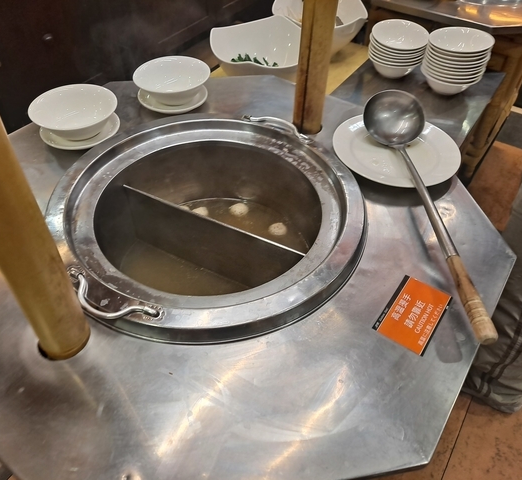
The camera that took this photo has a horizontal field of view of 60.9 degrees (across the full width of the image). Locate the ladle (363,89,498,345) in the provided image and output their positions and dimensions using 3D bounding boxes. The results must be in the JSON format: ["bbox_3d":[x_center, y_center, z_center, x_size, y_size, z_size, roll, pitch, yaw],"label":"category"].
[{"bbox_3d":[0.267,-0.085,0.711,0.119,0.079,0.549,0,43,-2],"label":"ladle"}]

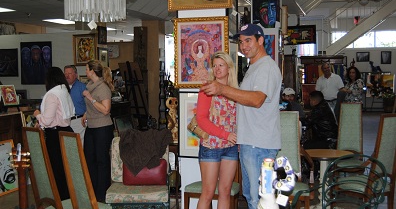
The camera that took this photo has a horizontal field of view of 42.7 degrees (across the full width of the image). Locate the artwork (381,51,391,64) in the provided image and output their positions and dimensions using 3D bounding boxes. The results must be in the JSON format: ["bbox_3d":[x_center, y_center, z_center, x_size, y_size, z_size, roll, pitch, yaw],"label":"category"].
[{"bbox_3d":[6.891,-1.702,18.500,0.375,0.450,0.040,-1,2,0],"label":"artwork"}]

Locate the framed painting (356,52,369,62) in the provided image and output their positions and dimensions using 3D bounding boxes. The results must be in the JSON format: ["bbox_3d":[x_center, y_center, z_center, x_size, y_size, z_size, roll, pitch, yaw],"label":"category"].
[{"bbox_3d":[6.036,-1.716,18.500,0.480,0.360,0.040,-1,2,0],"label":"framed painting"}]

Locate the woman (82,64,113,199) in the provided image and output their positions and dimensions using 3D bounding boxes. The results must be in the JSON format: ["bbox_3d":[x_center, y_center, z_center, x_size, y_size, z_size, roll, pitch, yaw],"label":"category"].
[{"bbox_3d":[-1.166,0.340,5.968,0.370,1.660,0.430,-1,2,-18],"label":"woman"}]

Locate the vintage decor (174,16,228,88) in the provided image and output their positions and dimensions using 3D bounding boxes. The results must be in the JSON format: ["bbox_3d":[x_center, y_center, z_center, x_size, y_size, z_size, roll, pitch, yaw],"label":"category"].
[{"bbox_3d":[0.040,-0.546,5.350,0.590,0.750,0.050,0,2,19],"label":"vintage decor"}]

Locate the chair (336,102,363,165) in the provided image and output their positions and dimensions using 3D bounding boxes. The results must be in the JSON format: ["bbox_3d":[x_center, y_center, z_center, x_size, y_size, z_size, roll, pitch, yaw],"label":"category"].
[{"bbox_3d":[1.821,0.557,6.029,0.400,1.150,0.520,0,2,13],"label":"chair"}]

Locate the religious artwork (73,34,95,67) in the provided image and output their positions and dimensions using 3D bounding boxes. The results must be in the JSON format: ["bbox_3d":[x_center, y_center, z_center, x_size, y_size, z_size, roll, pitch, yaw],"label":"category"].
[{"bbox_3d":[-1.869,-0.895,8.400,0.420,0.520,0.050,0,2,10],"label":"religious artwork"}]

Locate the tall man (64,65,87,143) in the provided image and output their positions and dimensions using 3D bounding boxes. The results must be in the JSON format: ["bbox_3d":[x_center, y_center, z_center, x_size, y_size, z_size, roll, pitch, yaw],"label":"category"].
[{"bbox_3d":[-1.608,0.313,6.517,0.540,1.680,0.360,0,3,20],"label":"tall man"}]

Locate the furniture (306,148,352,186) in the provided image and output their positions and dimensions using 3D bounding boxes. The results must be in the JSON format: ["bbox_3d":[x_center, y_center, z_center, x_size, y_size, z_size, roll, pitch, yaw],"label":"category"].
[{"bbox_3d":[1.265,0.826,4.989,0.600,0.710,0.600,-1,2,0],"label":"furniture"}]

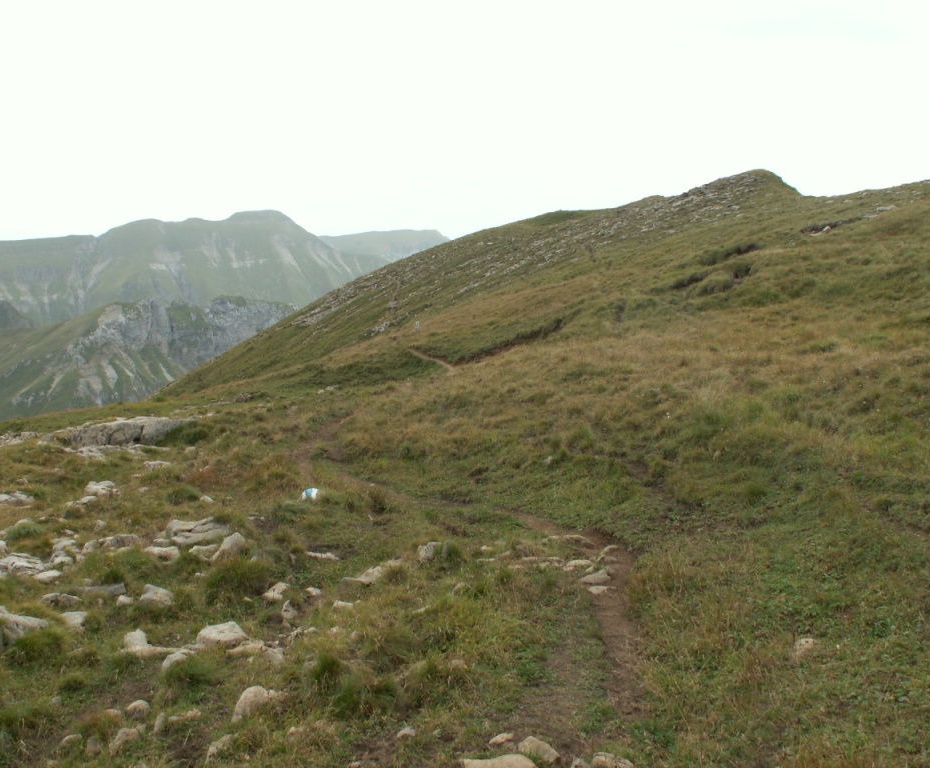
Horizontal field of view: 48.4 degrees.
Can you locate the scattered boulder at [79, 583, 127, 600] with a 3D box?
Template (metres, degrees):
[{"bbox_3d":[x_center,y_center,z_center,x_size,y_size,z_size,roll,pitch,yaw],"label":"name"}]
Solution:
[{"bbox_3d":[-2.956,1.700,8.444,0.408,0.128,0.224,0,2,0],"label":"scattered boulder"}]

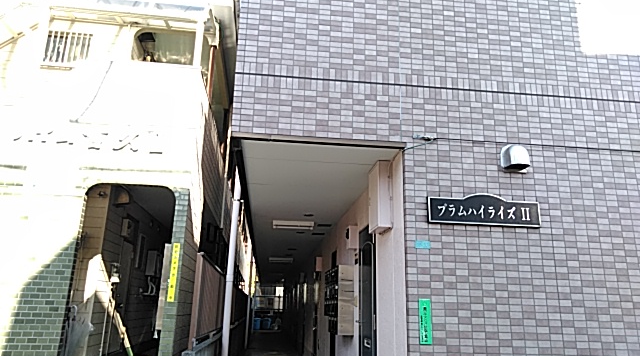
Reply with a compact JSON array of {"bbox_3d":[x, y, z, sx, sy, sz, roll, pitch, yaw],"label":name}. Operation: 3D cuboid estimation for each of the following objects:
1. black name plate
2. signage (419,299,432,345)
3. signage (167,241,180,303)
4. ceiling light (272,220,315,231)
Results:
[{"bbox_3d":[1.298,0.247,3.927,0.905,0.252,0.040,3,-16,-6],"label":"black name plate"},{"bbox_3d":[0.773,1.051,3.648,0.088,0.318,0.012,3,-16,-6],"label":"signage"},{"bbox_3d":[-1.761,1.134,6.004,0.081,0.690,0.015,3,-16,-6],"label":"signage"},{"bbox_3d":[-0.395,0.715,7.545,0.620,0.105,0.100,3,-16,-6],"label":"ceiling light"}]

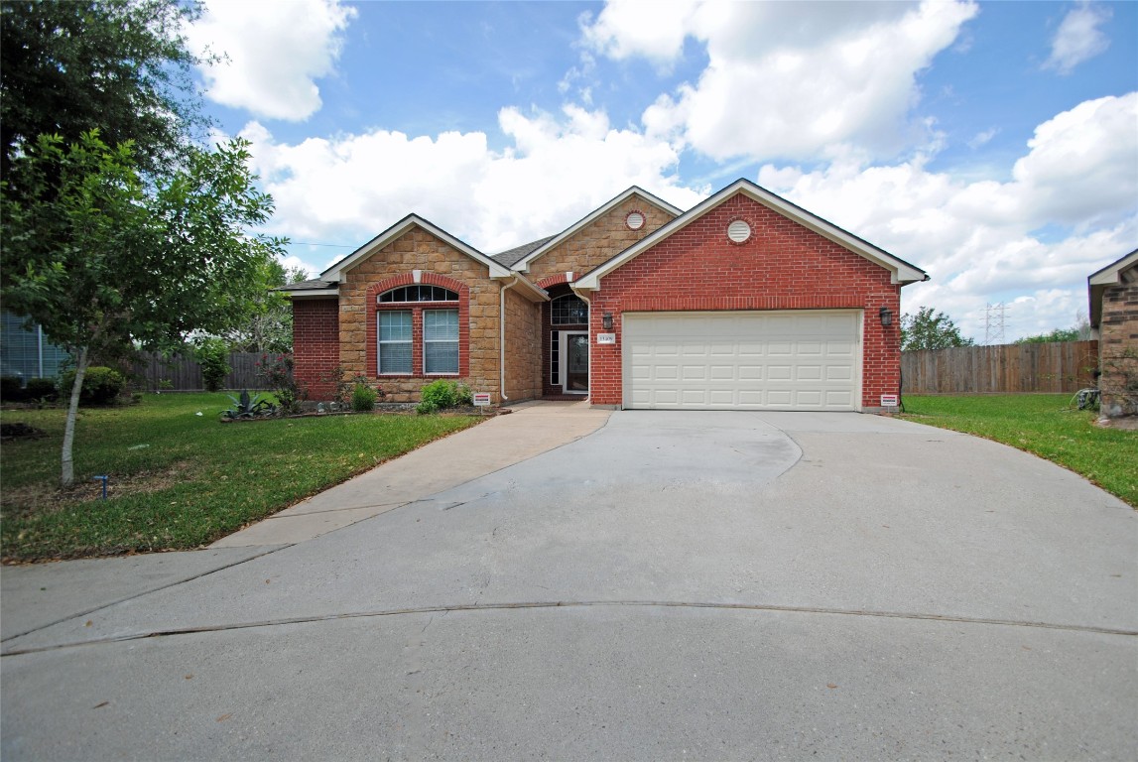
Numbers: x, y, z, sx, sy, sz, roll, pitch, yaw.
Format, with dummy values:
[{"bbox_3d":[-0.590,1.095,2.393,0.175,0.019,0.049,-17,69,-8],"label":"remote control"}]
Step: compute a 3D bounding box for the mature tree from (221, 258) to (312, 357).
[{"bbox_3d":[-16.600,-3.000,26.000,4.400,6.800,4.400,0,1,0],"label":"mature tree"}]

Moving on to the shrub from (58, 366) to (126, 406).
[{"bbox_3d":[-13.750,0.120,13.700,1.450,1.130,1.400,0,1,0],"label":"shrub"}]

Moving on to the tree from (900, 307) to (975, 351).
[{"bbox_3d":[23.600,-2.200,31.000,5.000,5.200,5.000,0,1,0],"label":"tree"}]

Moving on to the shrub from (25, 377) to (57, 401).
[{"bbox_3d":[-16.500,0.260,14.850,0.850,0.780,0.850,0,1,0],"label":"shrub"}]

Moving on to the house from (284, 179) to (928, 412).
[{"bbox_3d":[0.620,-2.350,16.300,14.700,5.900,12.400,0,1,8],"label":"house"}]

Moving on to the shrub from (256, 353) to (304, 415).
[{"bbox_3d":[-6.620,0.080,10.900,1.000,1.400,1.000,0,1,0],"label":"shrub"}]

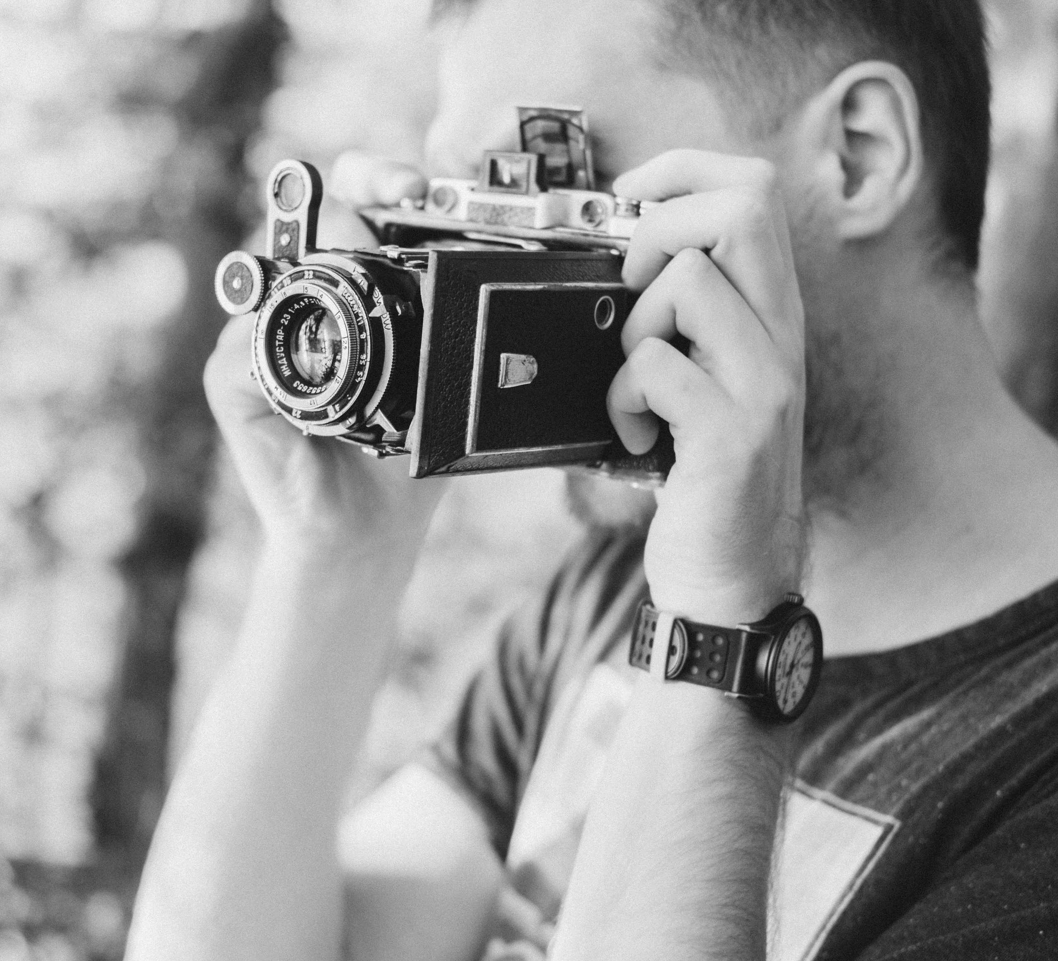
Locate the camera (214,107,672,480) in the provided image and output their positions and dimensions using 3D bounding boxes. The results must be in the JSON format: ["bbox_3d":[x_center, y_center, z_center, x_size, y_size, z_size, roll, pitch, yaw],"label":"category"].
[{"bbox_3d":[-0.030,-0.067,0.787,0.153,0.122,0.130,11,10,39],"label":"camera"}]

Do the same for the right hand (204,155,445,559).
[{"bbox_3d":[-0.077,-0.048,0.885,0.085,0.150,0.090,10,9,36],"label":"right hand"}]

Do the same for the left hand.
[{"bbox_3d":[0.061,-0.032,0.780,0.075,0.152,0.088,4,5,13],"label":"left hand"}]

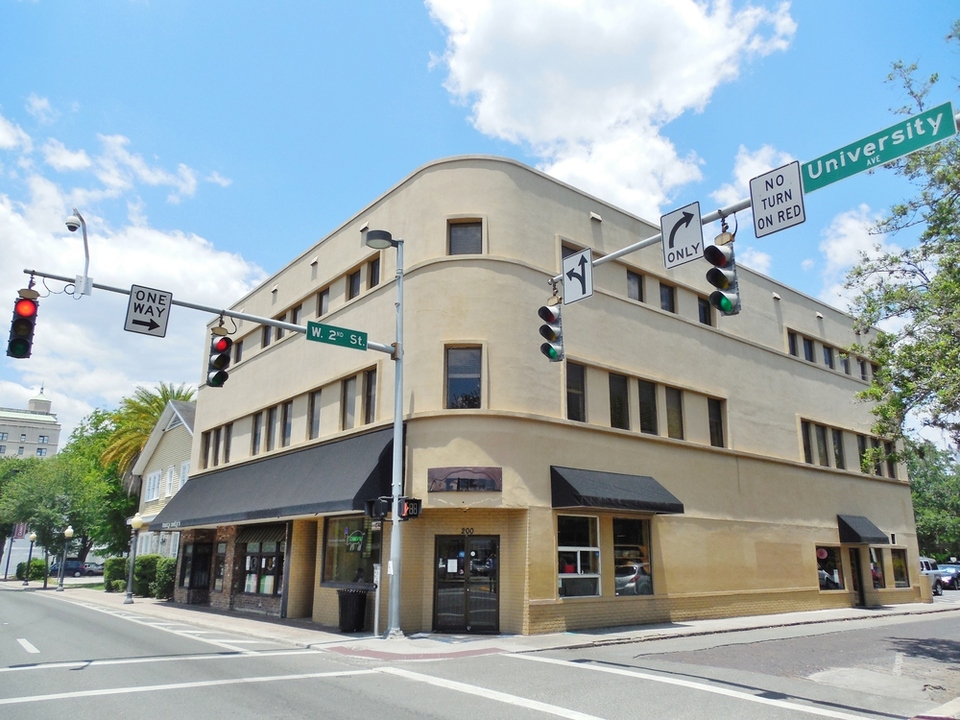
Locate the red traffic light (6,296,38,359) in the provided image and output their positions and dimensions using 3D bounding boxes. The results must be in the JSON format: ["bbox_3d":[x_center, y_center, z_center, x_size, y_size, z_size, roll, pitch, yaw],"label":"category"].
[{"bbox_3d":[-7.744,-0.559,11.769,0.350,1.060,0.400,13,-20,-37],"label":"red traffic light"}]

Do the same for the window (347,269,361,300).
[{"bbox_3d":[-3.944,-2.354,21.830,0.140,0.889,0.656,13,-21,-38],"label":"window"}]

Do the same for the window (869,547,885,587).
[{"bbox_3d":[15.182,7.981,26.557,1.053,1.485,0.120,13,-20,-37],"label":"window"}]

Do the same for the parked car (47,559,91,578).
[{"bbox_3d":[-36.653,18.298,60.918,4.400,1.660,1.800,13,-20,-37],"label":"parked car"}]

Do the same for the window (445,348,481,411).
[{"bbox_3d":[-0.378,0.413,16.669,0.883,1.525,0.120,-1,-16,6],"label":"window"}]

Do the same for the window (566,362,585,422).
[{"bbox_3d":[2.631,0.873,18.893,0.722,1.619,0.140,13,-20,-36],"label":"window"}]

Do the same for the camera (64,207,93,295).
[{"bbox_3d":[-7.496,-2.006,13.012,0.600,1.720,0.320,13,-20,-37],"label":"camera"}]

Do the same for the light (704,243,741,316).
[{"bbox_3d":[3.560,-1.185,10.170,0.380,1.050,0.350,13,-20,-36],"label":"light"}]

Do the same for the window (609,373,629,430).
[{"bbox_3d":[3.858,1.148,19.073,0.800,1.540,0.120,13,-20,-37],"label":"window"}]

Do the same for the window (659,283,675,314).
[{"bbox_3d":[5.908,-1.911,21.811,0.900,0.930,0.150,13,-20,-37],"label":"window"}]

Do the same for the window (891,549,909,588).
[{"bbox_3d":[16.906,8.385,27.876,1.400,1.480,0.120,13,-20,-37],"label":"window"}]

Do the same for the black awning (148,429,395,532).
[{"bbox_3d":[-7.590,4.206,22.415,1.254,2.127,16.902,13,-20,-37],"label":"black awning"}]

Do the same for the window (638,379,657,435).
[{"bbox_3d":[4.830,1.367,19.828,0.800,1.540,0.120,13,-20,-37],"label":"window"}]

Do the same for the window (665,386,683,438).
[{"bbox_3d":[6.043,1.652,21.477,0.803,1.607,0.140,13,-20,-36],"label":"window"}]

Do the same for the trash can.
[{"bbox_3d":[-2.979,5.847,16.219,0.720,0.930,0.720,0,-16,0],"label":"trash can"}]

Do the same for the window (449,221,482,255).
[{"bbox_3d":[-0.365,-3.221,18.466,0.880,0.942,0.140,-2,-16,6],"label":"window"}]

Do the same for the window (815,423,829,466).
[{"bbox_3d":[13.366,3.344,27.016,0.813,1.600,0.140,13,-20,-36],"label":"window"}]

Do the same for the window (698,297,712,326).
[{"bbox_3d":[7.728,-1.662,23.809,0.701,0.955,0.140,13,-20,-36],"label":"window"}]

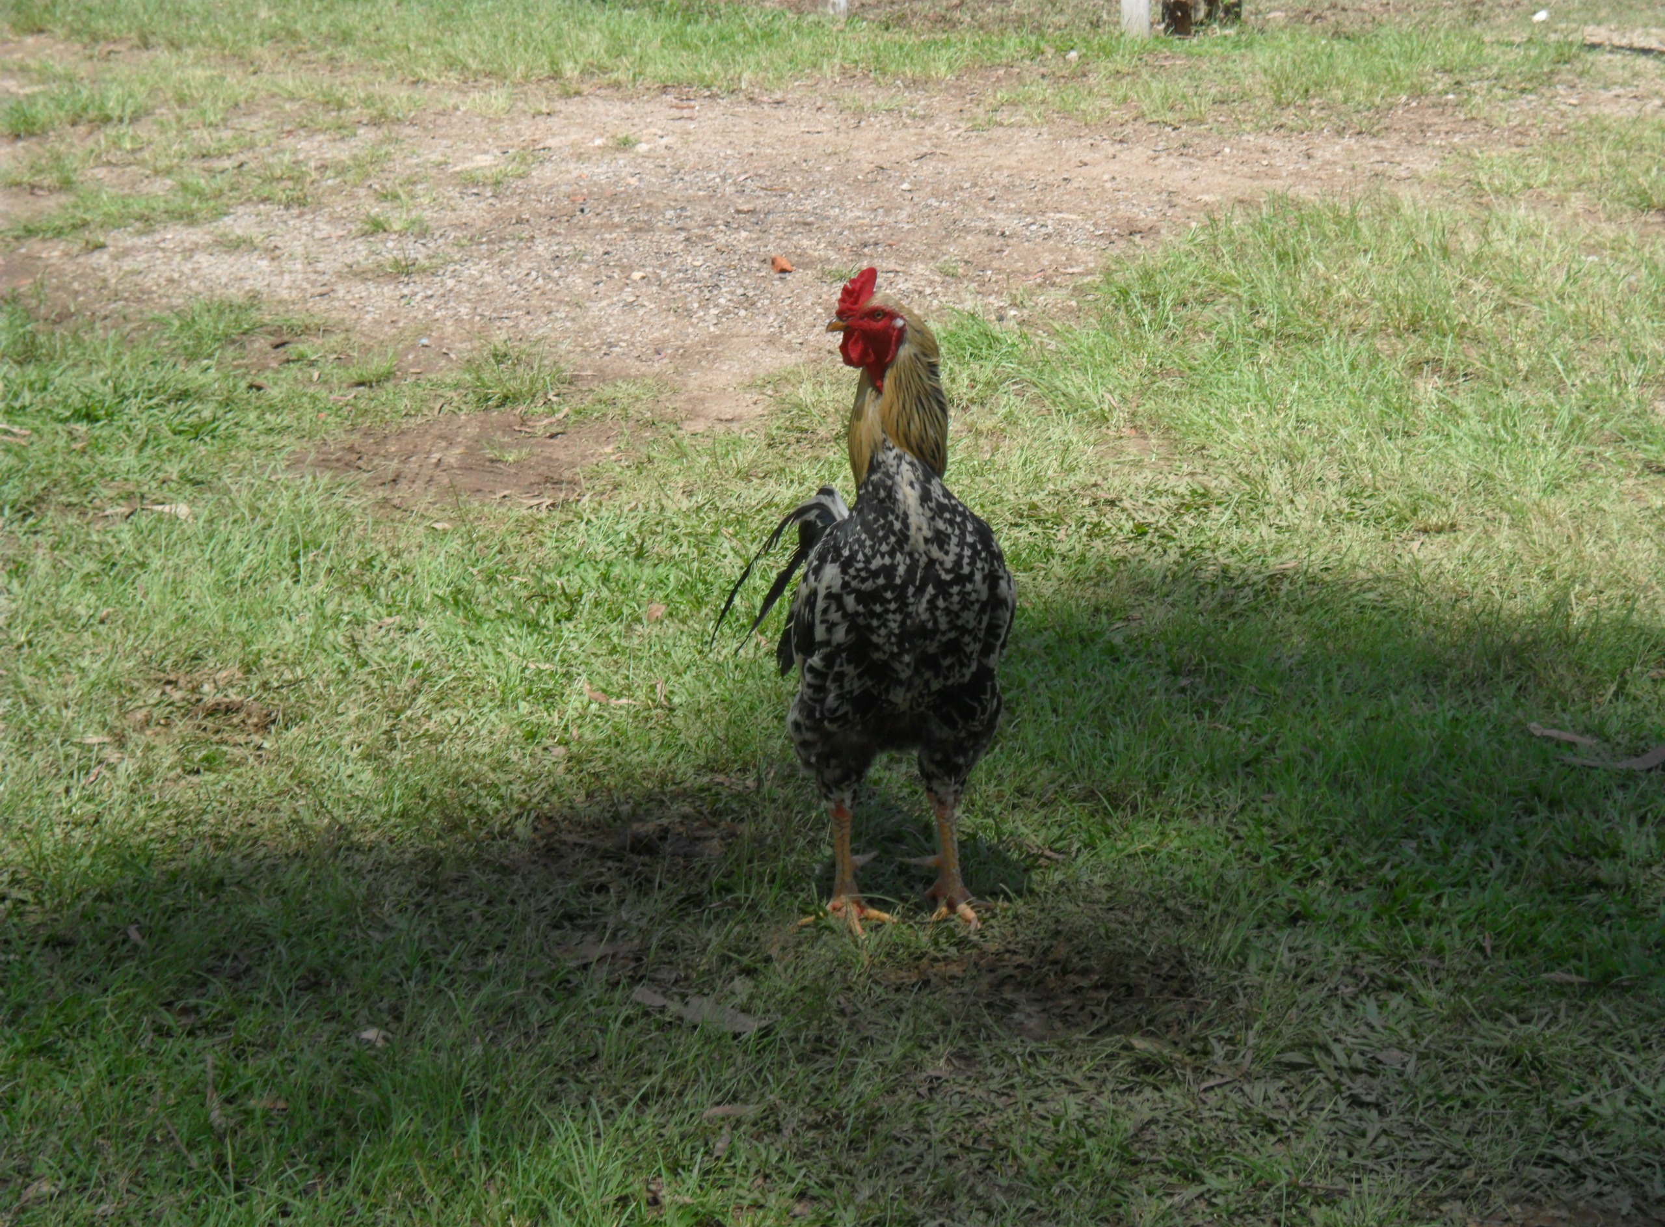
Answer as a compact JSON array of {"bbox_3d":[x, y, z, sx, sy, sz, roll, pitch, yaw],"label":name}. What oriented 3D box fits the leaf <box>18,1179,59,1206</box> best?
[{"bbox_3d":[-0.622,0.455,2.827,0.024,0.014,0.039,12,20,36],"label":"leaf"}]

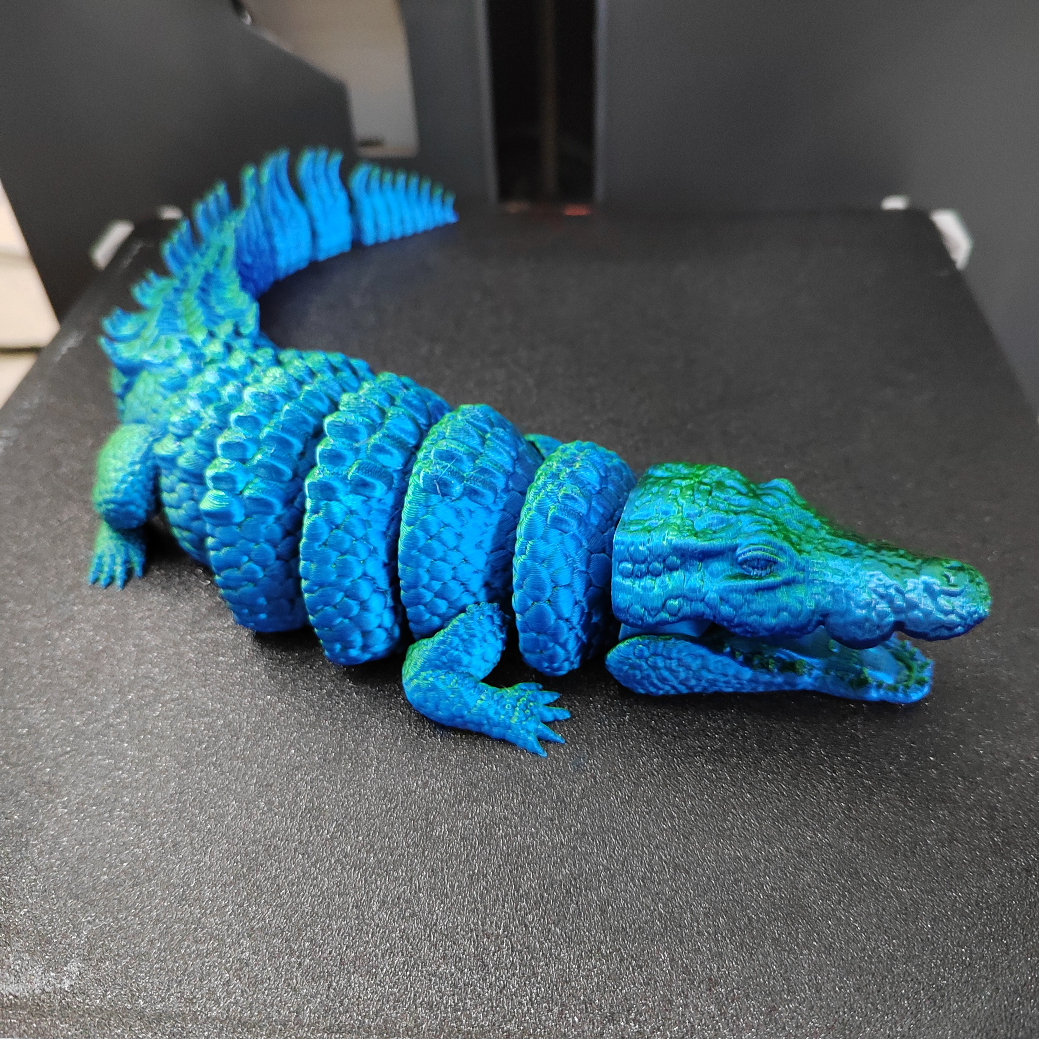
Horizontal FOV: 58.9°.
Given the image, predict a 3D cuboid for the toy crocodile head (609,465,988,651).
[{"bbox_3d":[0.048,0.005,0.154,0.061,0.030,0.033,10,46,13],"label":"toy crocodile head"}]

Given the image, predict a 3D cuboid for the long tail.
[{"bbox_3d":[-0.071,-0.072,0.252,0.055,0.036,0.139,14,47,17],"label":"long tail"}]

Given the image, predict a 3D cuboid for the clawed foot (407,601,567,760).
[{"bbox_3d":[-0.006,0.026,0.159,0.030,0.022,0.015,8,46,12],"label":"clawed foot"}]

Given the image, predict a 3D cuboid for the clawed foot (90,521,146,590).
[{"bbox_3d":[-0.085,0.006,0.193,0.012,0.009,0.015,2,45,6],"label":"clawed foot"}]

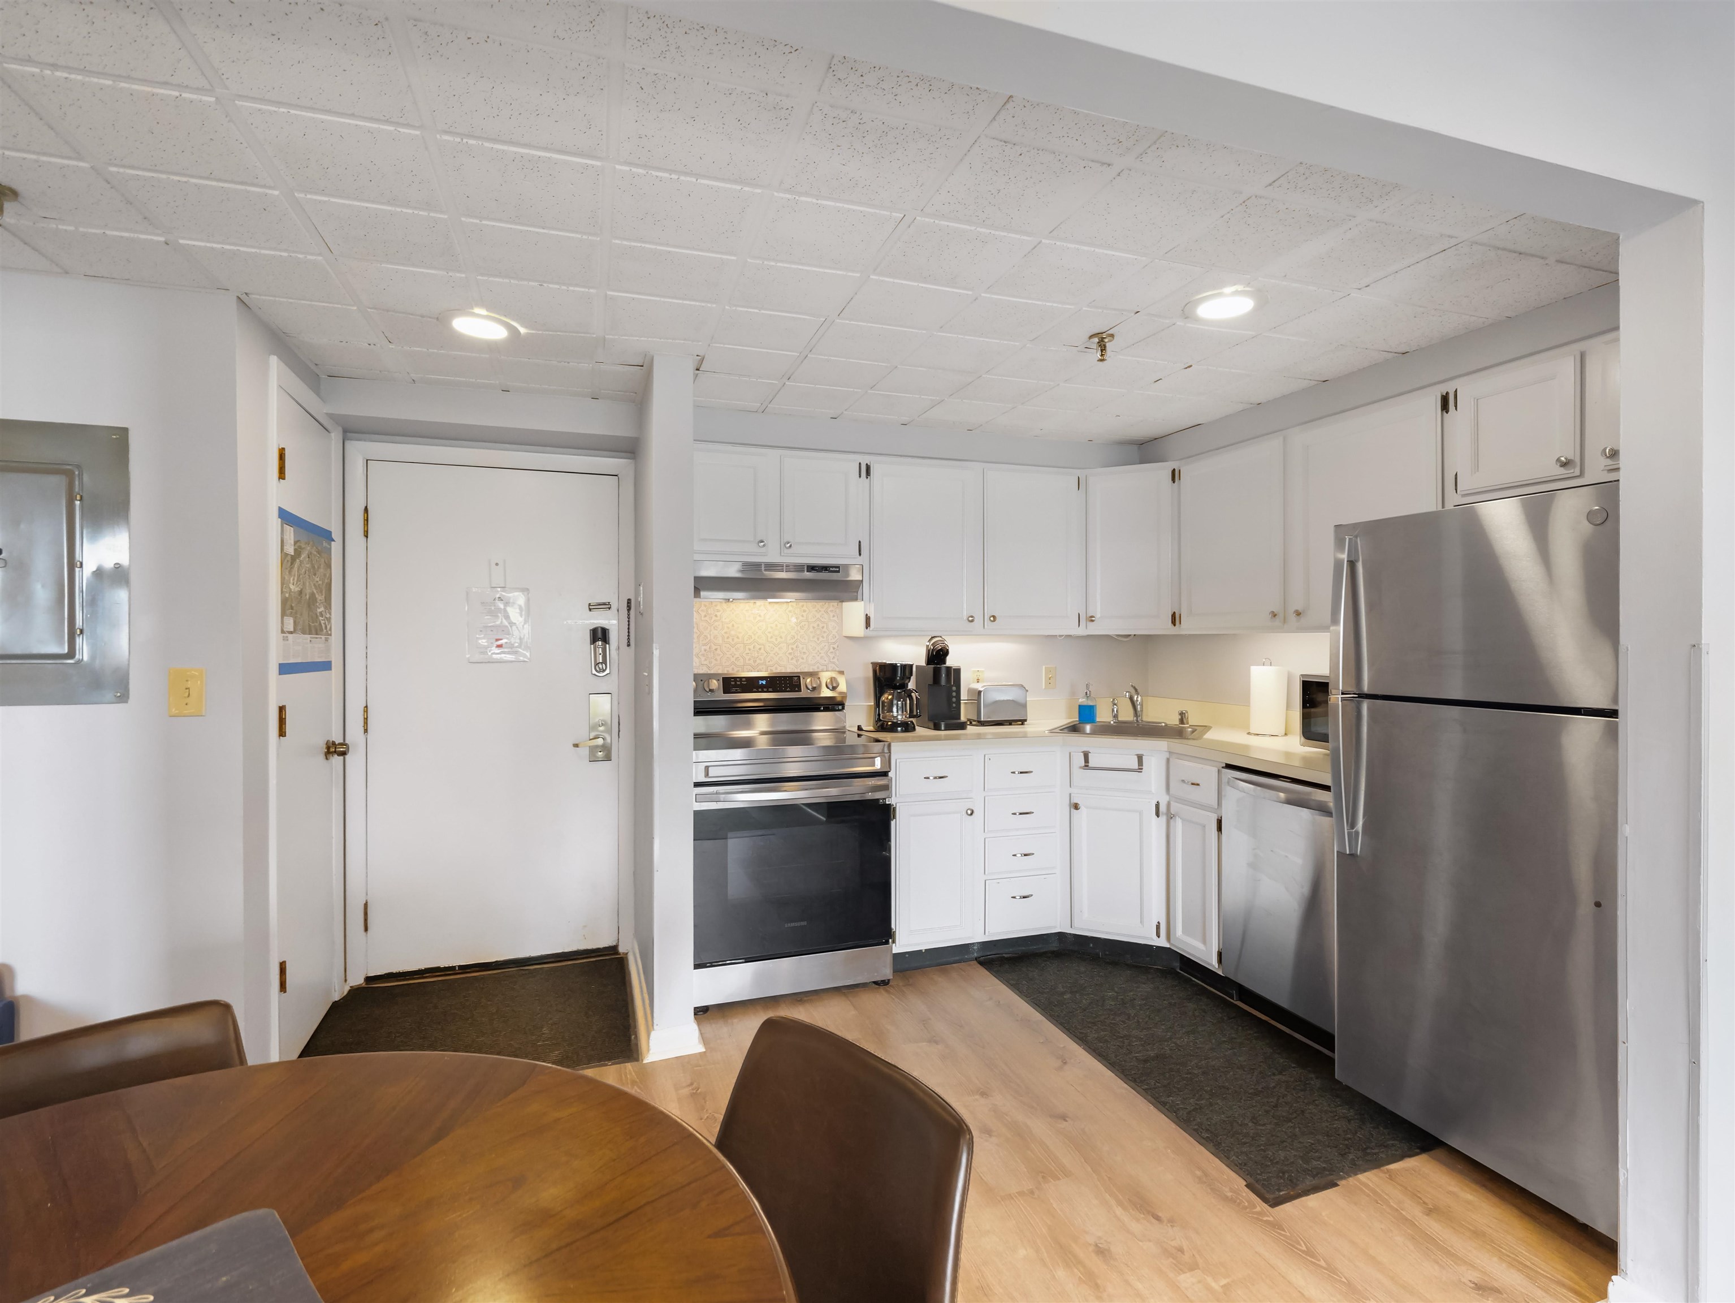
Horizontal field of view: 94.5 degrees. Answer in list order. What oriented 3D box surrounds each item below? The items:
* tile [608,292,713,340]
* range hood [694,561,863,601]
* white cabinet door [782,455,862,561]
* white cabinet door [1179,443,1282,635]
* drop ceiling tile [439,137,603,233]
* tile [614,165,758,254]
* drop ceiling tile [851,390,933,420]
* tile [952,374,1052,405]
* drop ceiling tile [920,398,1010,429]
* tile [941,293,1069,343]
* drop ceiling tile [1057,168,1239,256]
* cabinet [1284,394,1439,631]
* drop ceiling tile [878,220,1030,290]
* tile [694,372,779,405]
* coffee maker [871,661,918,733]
[{"bbox_3d":[-0.596,-0.947,2.281,0.282,0.017,0.278,0,1,-18],"label":"tile"},{"bbox_3d":[-0.421,-0.273,3.271,0.757,0.148,0.345,0,1,-19],"label":"range hood"},{"bbox_3d":[-0.190,-0.591,3.300,0.338,0.408,0.022,-1,1,-19],"label":"white cabinet door"},{"bbox_3d":[1.472,-0.452,3.256,0.020,0.705,0.557,-1,1,-19],"label":"white cabinet door"},{"bbox_3d":[-0.682,-0.932,1.609,0.280,0.020,0.280,0,1,-19],"label":"drop ceiling tile"},{"bbox_3d":[-0.397,-0.937,1.717,0.282,0.017,0.278,0,1,-18],"label":"tile"},{"bbox_3d":[0.093,-0.964,3.133,0.282,0.017,0.278,0,1,-18],"label":"drop ceiling tile"},{"bbox_3d":[0.489,-0.965,2.958,0.282,0.020,0.285,-1,1,-19],"label":"tile"},{"bbox_3d":[0.386,-0.970,3.239,0.290,0.020,0.290,-1,2,-19],"label":"drop ceiling tile"},{"bbox_3d":[0.382,-0.941,2.254,0.290,0.020,0.290,-1,2,-19],"label":"tile"},{"bbox_3d":[0.585,-0.938,1.720,0.282,0.020,0.285,-1,1,-19],"label":"drop ceiling tile"},{"bbox_3d":[1.742,-0.431,2.672,0.335,0.725,0.550,0,1,-19],"label":"cabinet"},{"bbox_3d":[0.191,-0.930,1.877,0.290,0.020,0.290,-1,2,-19],"label":"drop ceiling tile"},{"bbox_3d":[-0.502,-0.963,2.933,0.295,0.018,0.295,0,1,-19],"label":"tile"},{"bbox_3d":[0.122,0.193,3.487,0.170,0.298,0.210,-1,1,-39],"label":"coffee maker"}]

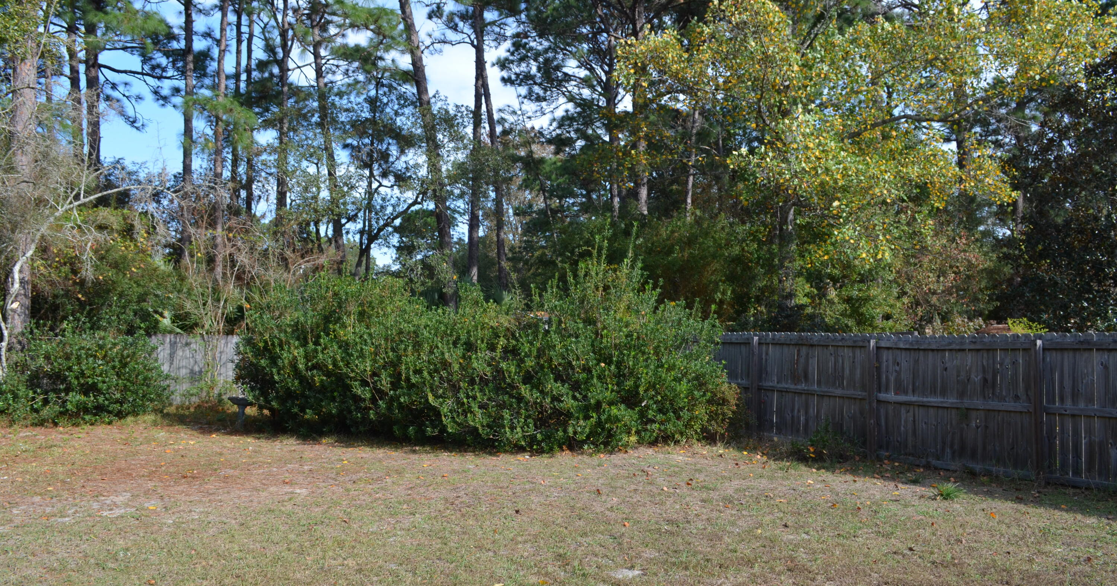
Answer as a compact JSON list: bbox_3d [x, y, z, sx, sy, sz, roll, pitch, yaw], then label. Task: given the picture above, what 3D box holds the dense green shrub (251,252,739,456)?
[{"bbox_3d":[-1.450,1.000,14.700,8.700,3.000,3.500,-1,-3,11],"label":"dense green shrub"}]

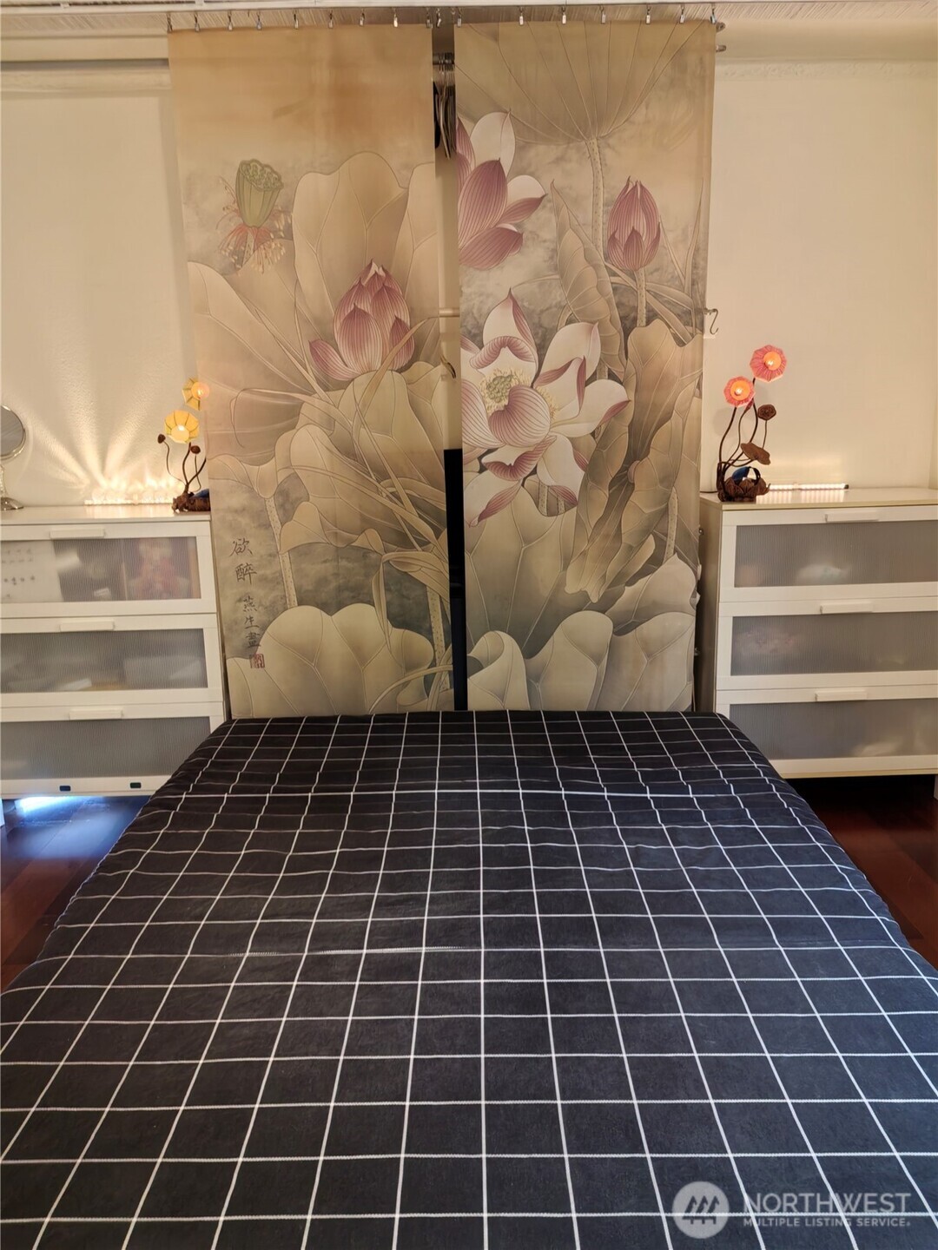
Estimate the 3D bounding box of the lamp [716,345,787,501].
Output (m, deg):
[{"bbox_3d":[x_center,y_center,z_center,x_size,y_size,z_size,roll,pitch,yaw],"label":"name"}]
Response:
[{"bbox_3d":[0.907,-0.648,3.138,0.212,0.482,0.160,-2,14,0],"label":"lamp"}]

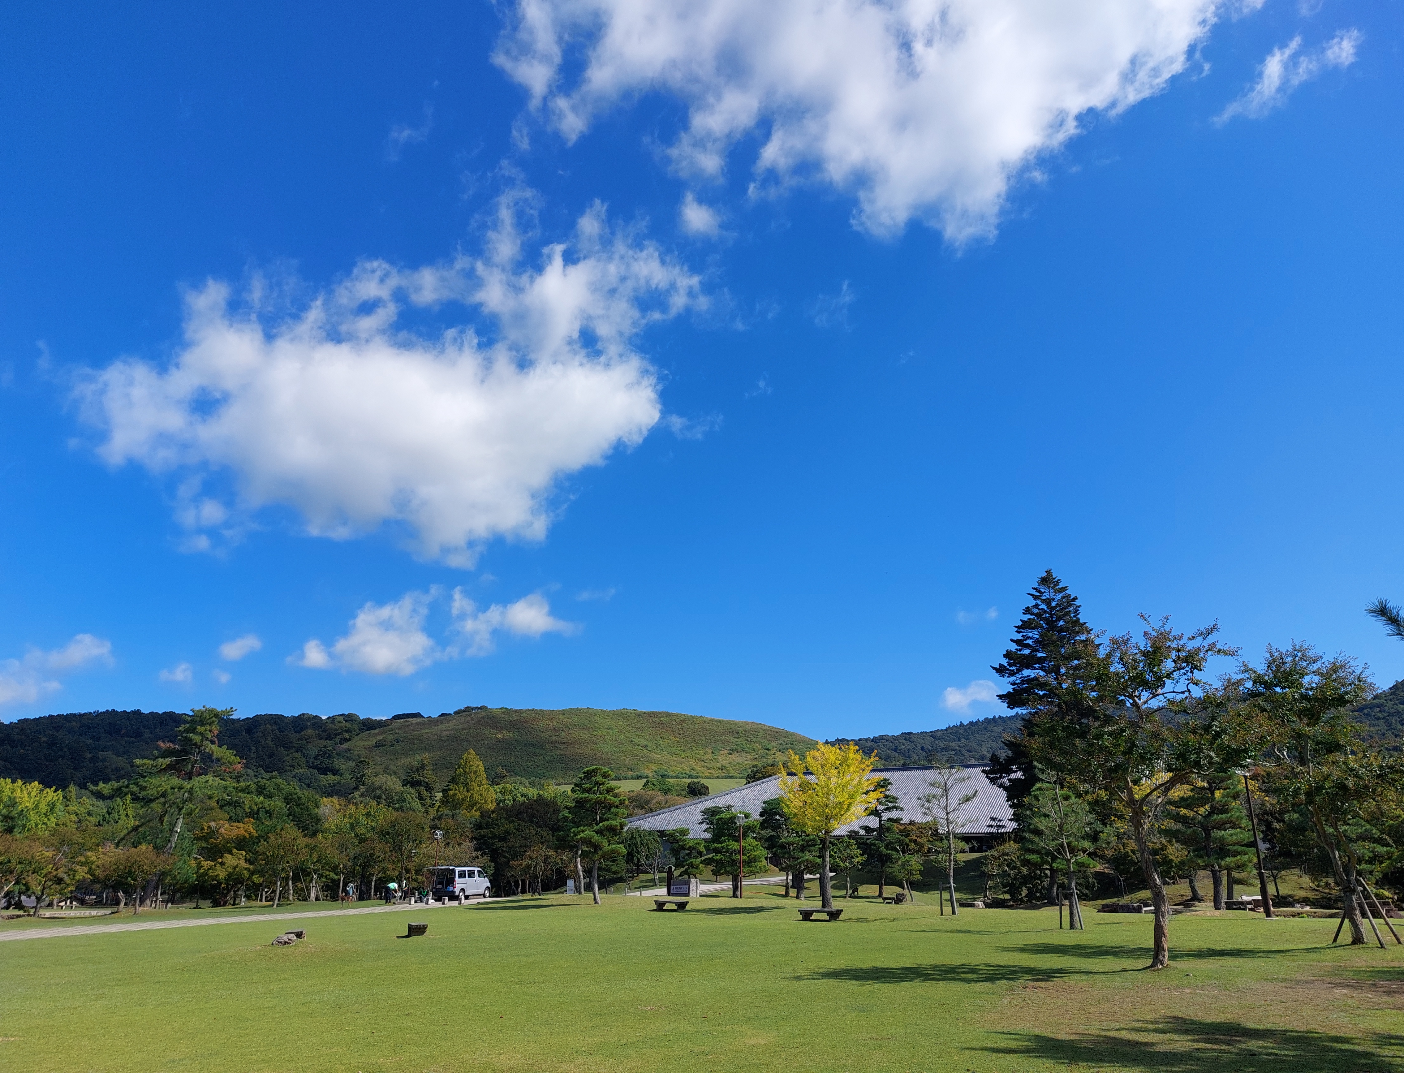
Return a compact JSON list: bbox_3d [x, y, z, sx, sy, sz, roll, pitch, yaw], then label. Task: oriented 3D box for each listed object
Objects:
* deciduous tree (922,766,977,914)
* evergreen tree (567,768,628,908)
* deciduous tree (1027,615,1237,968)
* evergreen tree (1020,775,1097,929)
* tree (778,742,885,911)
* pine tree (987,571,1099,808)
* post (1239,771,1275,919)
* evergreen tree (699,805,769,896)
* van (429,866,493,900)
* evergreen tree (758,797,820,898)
[{"bbox_3d":[9.882,11.921,39.261,2.221,5.631,2.110,0,-19,0],"label":"deciduous tree"},{"bbox_3d":[-5.402,15.233,50.793,3.275,6.798,3.111,0,-19,0],"label":"evergreen tree"},{"bbox_3d":[7.799,4.411,17.836,3.790,6.160,3.601,0,-19,0],"label":"deciduous tree"},{"bbox_3d":[10.605,9.284,29.385,2.295,4.325,2.180,0,-19,0],"label":"evergreen tree"},{"bbox_3d":[5.513,12.157,41.816,4.545,6.835,4.317,0,-19,0],"label":"tree"},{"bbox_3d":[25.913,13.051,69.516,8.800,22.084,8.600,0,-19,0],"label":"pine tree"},{"bbox_3d":[19.527,10.785,34.904,0.500,4.981,0.500,0,-19,0],"label":"post"},{"bbox_3d":[1.994,19.651,61.974,4.342,5.525,4.125,0,-19,0],"label":"evergreen tree"},{"bbox_3d":[-14.974,21.724,62.192,1.680,1.920,4.250,-7,-20,20],"label":"van"},{"bbox_3d":[5.182,18.571,59.175,3.746,5.822,3.559,0,-19,0],"label":"evergreen tree"}]

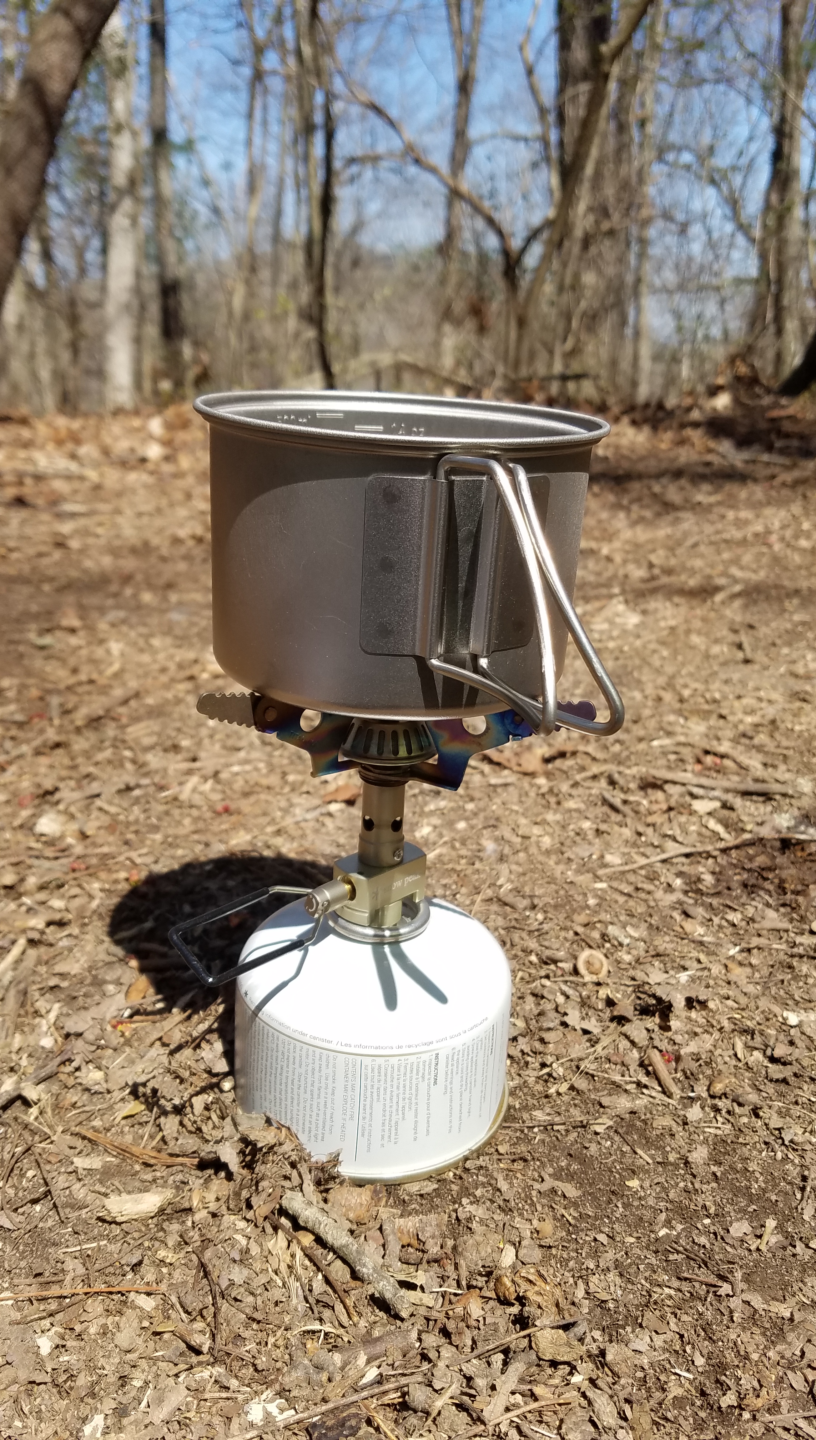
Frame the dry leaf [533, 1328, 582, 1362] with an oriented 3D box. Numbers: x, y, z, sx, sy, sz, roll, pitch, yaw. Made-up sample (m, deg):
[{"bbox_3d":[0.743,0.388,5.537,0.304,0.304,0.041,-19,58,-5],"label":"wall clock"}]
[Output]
[{"bbox_3d":[0.037,0.154,0.267,0.013,0.004,0.009,5,19,11],"label":"dry leaf"}]

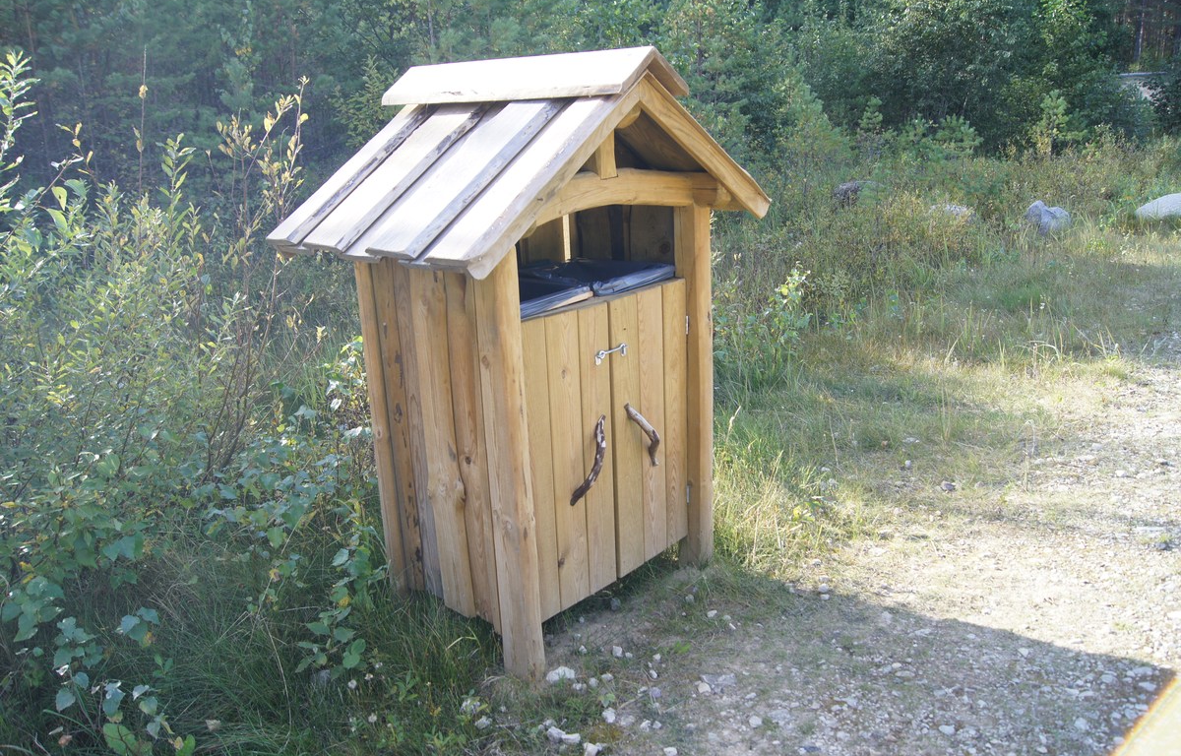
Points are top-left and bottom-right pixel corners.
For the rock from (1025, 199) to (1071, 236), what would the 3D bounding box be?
[{"bbox_3d":[5.166,-1.796,10.000,0.500,0.400,0.450,6,19,26],"label":"rock"}]

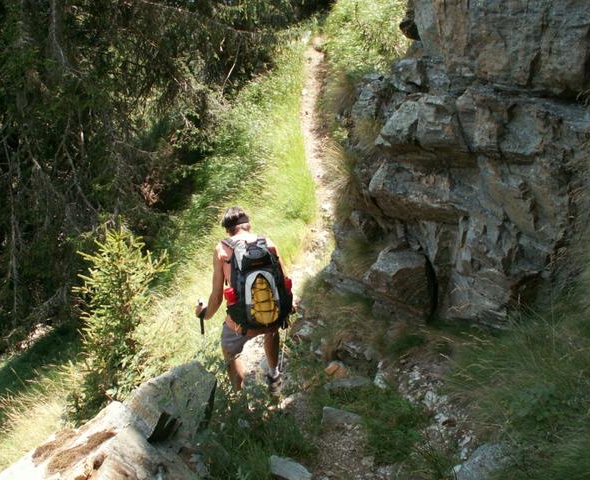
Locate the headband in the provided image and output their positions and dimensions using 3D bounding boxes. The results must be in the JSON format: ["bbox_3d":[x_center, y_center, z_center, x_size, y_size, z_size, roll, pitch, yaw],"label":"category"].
[{"bbox_3d":[-0.400,-0.133,4.420,0.165,0.075,0.190,-13,7,-18],"label":"headband"}]

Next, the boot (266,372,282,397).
[{"bbox_3d":[-0.171,1.150,5.150,0.110,0.150,0.290,2,9,3],"label":"boot"}]

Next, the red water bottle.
[{"bbox_3d":[-0.424,0.408,4.360,0.080,0.200,0.080,-8,13,2],"label":"red water bottle"}]

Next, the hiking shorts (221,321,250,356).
[{"bbox_3d":[-0.346,0.675,4.620,0.380,0.380,0.280,-2,14,-1],"label":"hiking shorts"}]

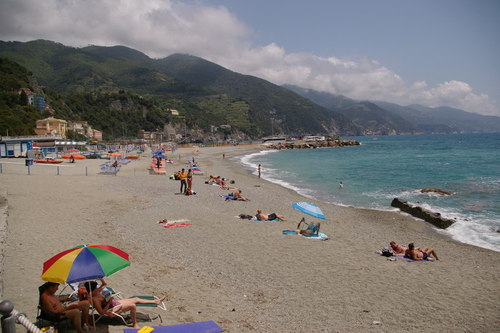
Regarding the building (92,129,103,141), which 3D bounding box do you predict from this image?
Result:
[{"bbox_3d":[-107.795,-22.478,265.000,5.600,7.600,4.800,-5,7,-43],"label":"building"}]

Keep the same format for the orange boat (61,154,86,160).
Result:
[{"bbox_3d":[-28.168,-1.440,60.000,3.500,0.850,2.600,-1,5,0],"label":"orange boat"}]

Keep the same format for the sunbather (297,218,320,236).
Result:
[{"bbox_3d":[2.628,2.740,16.700,1.100,0.720,0.550,1,5,20],"label":"sunbather"}]

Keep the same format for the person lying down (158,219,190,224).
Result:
[{"bbox_3d":[-3.611,2.650,18.000,1.650,0.270,0.500,-3,4,-16],"label":"person lying down"}]

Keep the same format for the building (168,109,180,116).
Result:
[{"bbox_3d":[-88.023,-63.025,440.000,9.500,7.000,7.500,-3,6,-30],"label":"building"}]

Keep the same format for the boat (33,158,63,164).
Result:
[{"bbox_3d":[-27.584,-0.673,51.500,4.000,0.750,1.600,0,5,11],"label":"boat"}]

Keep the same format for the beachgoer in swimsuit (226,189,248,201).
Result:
[{"bbox_3d":[-0.688,1.996,25.800,1.150,0.740,0.600,0,5,11],"label":"beachgoer in swimsuit"}]

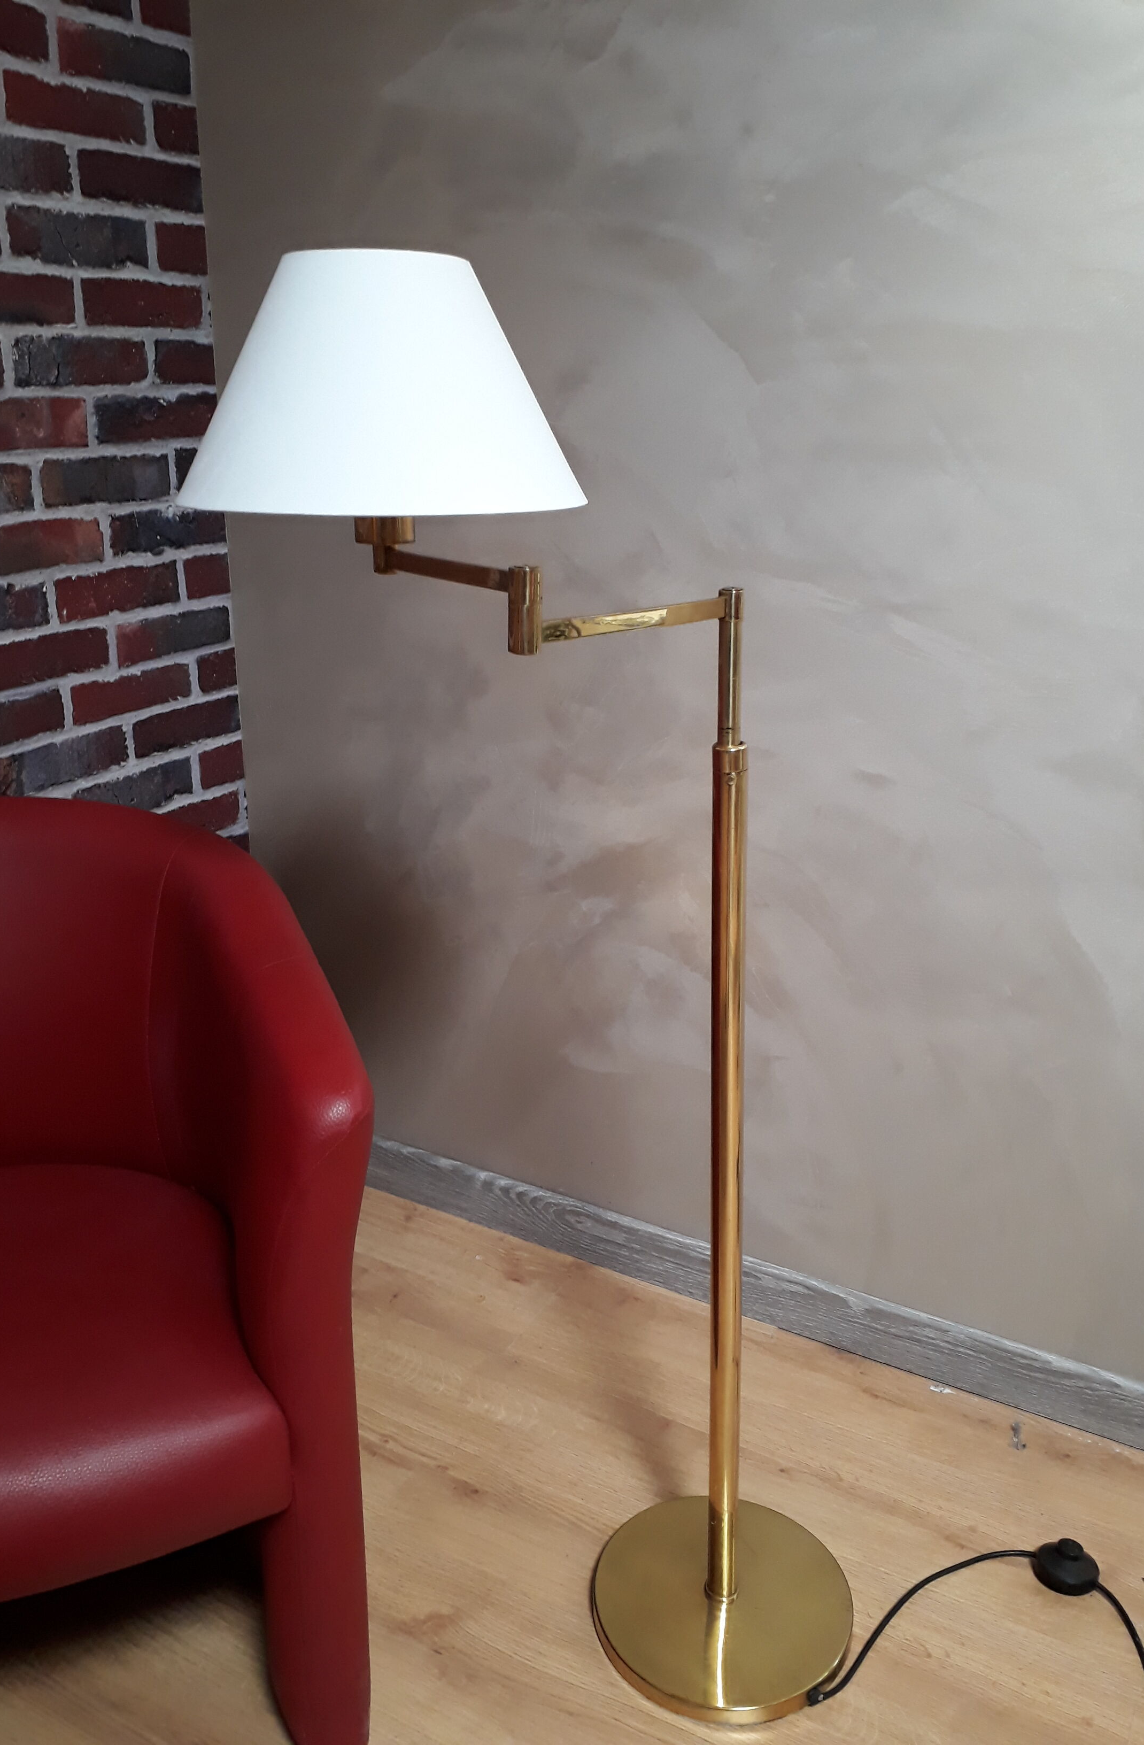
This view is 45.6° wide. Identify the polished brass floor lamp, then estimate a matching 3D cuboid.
[{"bbox_3d":[-0.009,0.154,1.202,0.604,1.271,0.318,1,19,2],"label":"polished brass floor lamp"}]

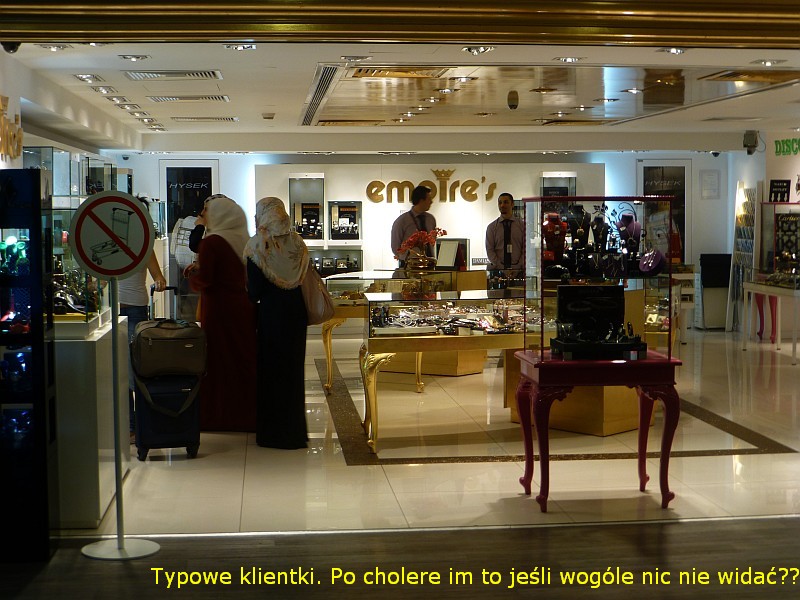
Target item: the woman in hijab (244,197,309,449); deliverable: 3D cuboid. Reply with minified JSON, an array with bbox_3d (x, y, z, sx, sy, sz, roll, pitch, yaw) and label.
[{"bbox_3d":[-0.772,0.139,8.564,0.430,1.583,0.310,-2,4,-28],"label":"woman in hijab"}]

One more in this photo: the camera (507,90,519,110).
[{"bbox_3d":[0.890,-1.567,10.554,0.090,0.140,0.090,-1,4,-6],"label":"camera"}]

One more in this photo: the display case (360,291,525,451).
[{"bbox_3d":[0.387,0.442,8.657,1.280,0.950,0.800,-1,4,-6],"label":"display case"}]

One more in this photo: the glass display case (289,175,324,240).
[{"bbox_3d":[-1.105,-1.097,15.900,0.420,0.810,0.270,-1,4,-6],"label":"glass display case"}]

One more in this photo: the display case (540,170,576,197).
[{"bbox_3d":[1.896,-1.121,16.095,0.400,0.800,0.270,-1,4,-6],"label":"display case"}]

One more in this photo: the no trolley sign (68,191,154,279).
[{"bbox_3d":[-1.282,-0.285,5.976,0.390,0.400,0.020,0,4,8],"label":"no trolley sign"}]

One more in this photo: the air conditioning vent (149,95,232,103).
[{"bbox_3d":[-1.620,-1.556,10.336,0.608,0.050,0.597,-1,4,-6],"label":"air conditioning vent"}]

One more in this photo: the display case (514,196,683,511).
[{"bbox_3d":[1.018,0.269,6.968,0.755,1.585,0.570,-1,4,-6],"label":"display case"}]

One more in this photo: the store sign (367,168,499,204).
[{"bbox_3d":[0.396,-1.357,15.998,1.588,0.411,0.050,-1,4,-6],"label":"store sign"}]

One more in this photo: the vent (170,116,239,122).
[{"bbox_3d":[-1.850,-1.720,12.724,0.630,0.040,0.600,-1,4,-6],"label":"vent"}]

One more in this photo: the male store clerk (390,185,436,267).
[{"bbox_3d":[0.140,-0.264,13.288,0.490,1.727,0.310,-4,5,-44],"label":"male store clerk"}]

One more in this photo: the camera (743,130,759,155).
[{"bbox_3d":[3.980,-1.788,15.220,0.170,0.270,0.240,1,4,15],"label":"camera"}]

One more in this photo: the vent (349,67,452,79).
[{"bbox_3d":[-0.022,-1.418,8.316,0.651,0.050,0.651,-1,4,-6],"label":"vent"}]

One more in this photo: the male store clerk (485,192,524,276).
[{"bbox_3d":[1.145,-0.314,14.390,0.500,1.663,0.320,0,4,1],"label":"male store clerk"}]

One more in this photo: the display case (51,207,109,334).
[{"bbox_3d":[-1.805,-0.158,7.115,0.400,0.630,1.080,-1,4,-6],"label":"display case"}]

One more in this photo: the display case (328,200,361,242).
[{"bbox_3d":[-0.659,-0.913,15.837,0.400,0.510,0.250,-1,4,-6],"label":"display case"}]

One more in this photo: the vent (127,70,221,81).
[{"bbox_3d":[-1.435,-1.429,8.490,0.608,0.050,0.597,-1,4,-6],"label":"vent"}]

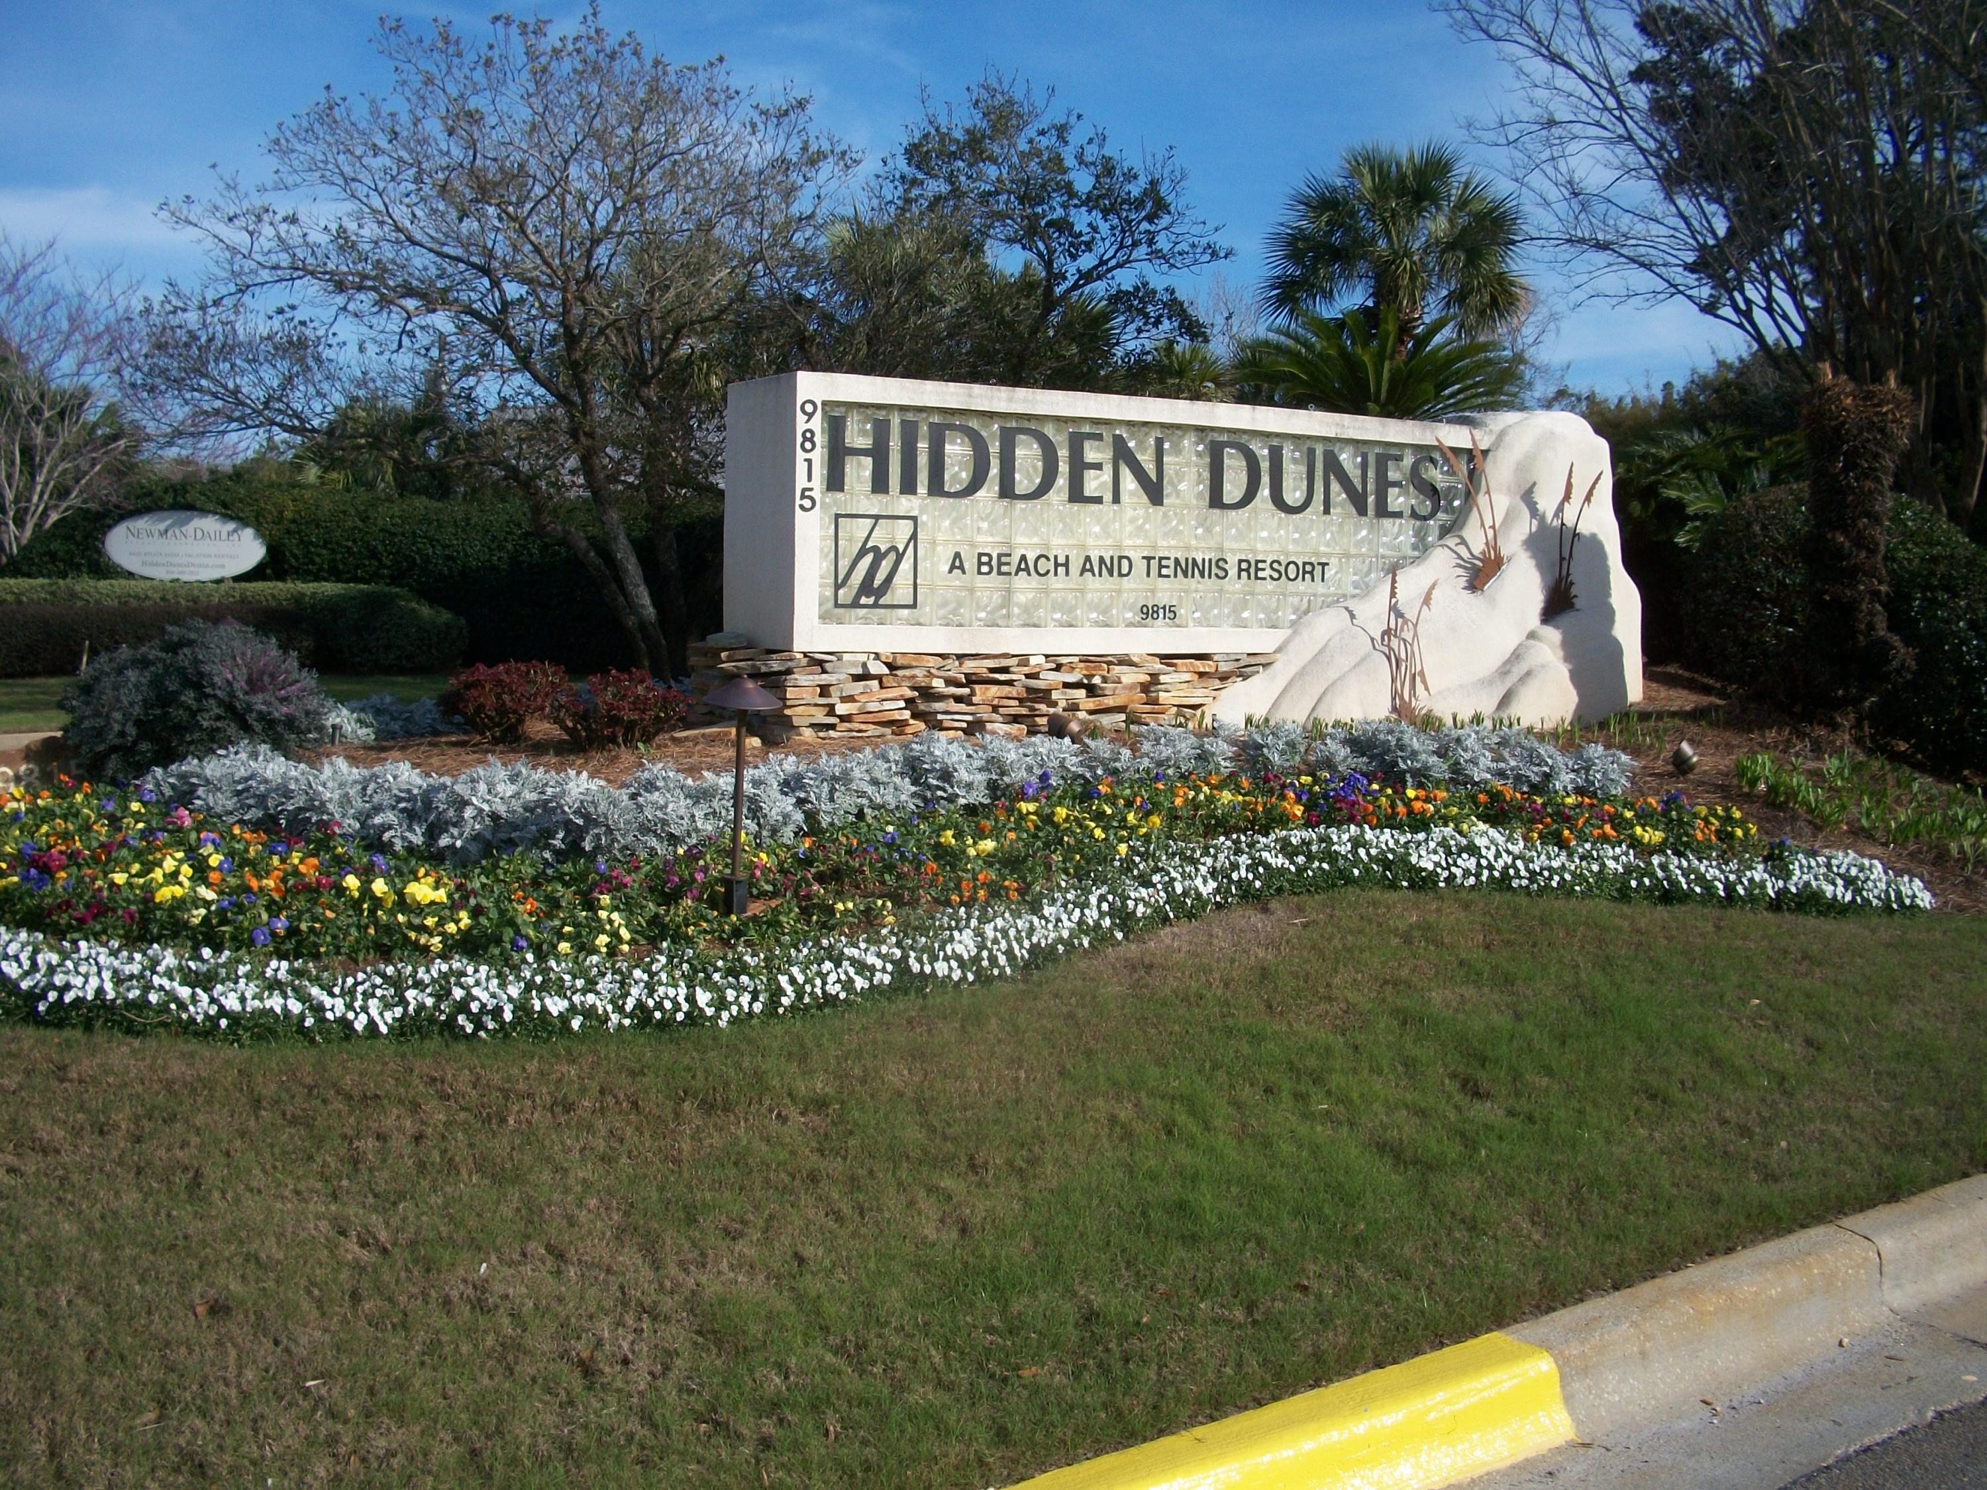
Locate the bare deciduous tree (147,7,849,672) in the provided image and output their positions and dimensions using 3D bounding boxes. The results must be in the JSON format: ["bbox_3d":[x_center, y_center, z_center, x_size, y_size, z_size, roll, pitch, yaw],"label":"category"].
[{"bbox_3d":[-3.580,-2.879,14.500,5.050,4.896,4.900,1,4,0],"label":"bare deciduous tree"}]

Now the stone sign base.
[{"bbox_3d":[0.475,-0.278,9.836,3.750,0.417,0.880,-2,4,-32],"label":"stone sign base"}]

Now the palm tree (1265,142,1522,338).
[{"bbox_3d":[3.609,-2.976,18.000,2.400,4.854,2.400,1,4,0],"label":"palm tree"}]

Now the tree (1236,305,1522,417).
[{"bbox_3d":[2.429,-1.514,12.600,1.950,2.453,1.950,1,4,0],"label":"tree"}]

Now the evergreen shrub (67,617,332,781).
[{"bbox_3d":[-3.116,-0.162,7.900,1.030,0.650,0.920,-1,4,-22],"label":"evergreen shrub"}]

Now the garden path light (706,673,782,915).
[{"bbox_3d":[-0.746,0.146,6.000,0.227,0.723,0.227,1,4,0],"label":"garden path light"}]

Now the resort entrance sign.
[{"bbox_3d":[0.728,-1.058,9.907,4.150,1.188,0.700,-2,4,-32],"label":"resort entrance sign"}]

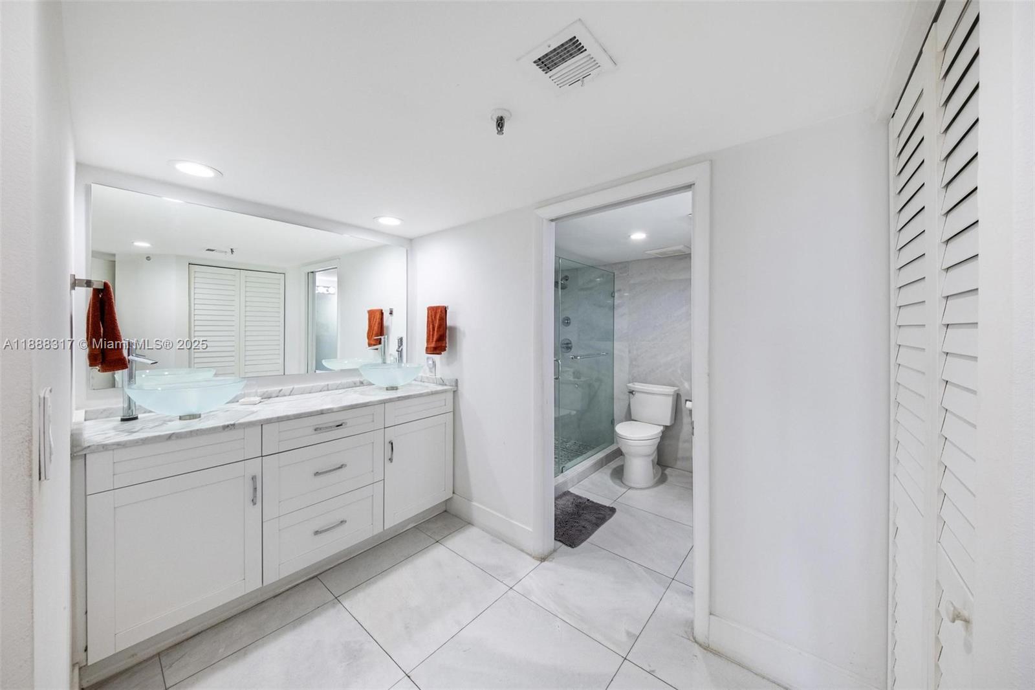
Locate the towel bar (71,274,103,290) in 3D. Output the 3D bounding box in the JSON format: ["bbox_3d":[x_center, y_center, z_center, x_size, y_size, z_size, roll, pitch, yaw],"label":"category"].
[{"bbox_3d":[-1.594,-0.220,1.282,0.260,0.058,0.078,2,3,40],"label":"towel bar"}]

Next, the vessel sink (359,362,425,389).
[{"bbox_3d":[-0.892,0.231,2.449,0.420,0.153,0.420,2,3,40],"label":"vessel sink"}]

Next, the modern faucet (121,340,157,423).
[{"bbox_3d":[-1.751,0.160,1.595,0.130,0.360,0.052,0,2,-11],"label":"modern faucet"}]

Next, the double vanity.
[{"bbox_3d":[-1.218,0.805,2.042,0.548,0.901,1.677,2,3,40],"label":"double vanity"}]

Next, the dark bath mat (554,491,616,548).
[{"bbox_3d":[0.375,1.228,2.486,0.450,0.025,0.615,2,3,40],"label":"dark bath mat"}]

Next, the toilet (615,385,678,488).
[{"bbox_3d":[1.170,0.819,3.184,0.440,0.790,0.720,2,3,40],"label":"toilet"}]

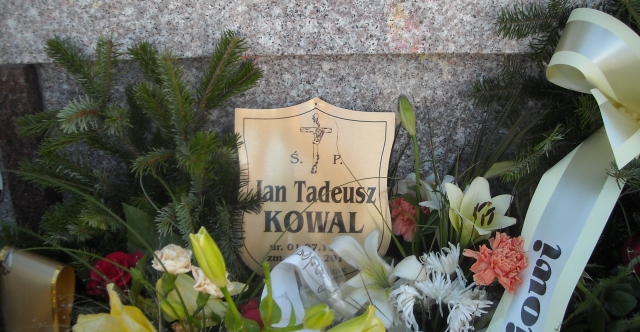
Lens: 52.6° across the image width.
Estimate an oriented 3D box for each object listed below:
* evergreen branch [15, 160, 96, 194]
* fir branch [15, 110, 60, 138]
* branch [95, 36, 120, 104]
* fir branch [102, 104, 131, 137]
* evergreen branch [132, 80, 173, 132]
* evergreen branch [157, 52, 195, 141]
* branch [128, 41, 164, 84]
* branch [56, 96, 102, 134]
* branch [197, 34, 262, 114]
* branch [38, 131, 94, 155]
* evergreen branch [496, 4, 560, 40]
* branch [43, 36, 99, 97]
[{"bbox_3d":[-0.385,0.018,0.950,0.113,0.031,0.045,17,-7,-15],"label":"evergreen branch"},{"bbox_3d":[-0.422,-0.065,0.970,0.064,0.033,0.040,-7,7,-9],"label":"fir branch"},{"bbox_3d":[-0.315,-0.142,0.960,0.040,0.102,0.038,2,9,-18],"label":"branch"},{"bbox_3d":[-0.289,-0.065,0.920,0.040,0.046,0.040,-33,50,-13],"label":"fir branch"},{"bbox_3d":[-0.241,-0.086,0.930,0.044,0.080,0.042,-34,21,-9],"label":"evergreen branch"},{"bbox_3d":[-0.206,-0.098,0.930,0.039,0.124,0.045,-11,14,-11],"label":"evergreen branch"},{"bbox_3d":[-0.259,-0.155,0.970,0.036,0.058,0.040,-25,20,-10],"label":"branch"},{"bbox_3d":[-0.338,-0.070,0.910,0.060,0.046,0.045,-12,8,-30],"label":"branch"},{"bbox_3d":[-0.134,-0.134,0.960,0.078,0.133,0.050,23,9,-10],"label":"branch"},{"bbox_3d":[-0.368,-0.034,0.940,0.075,0.023,0.040,-18,8,-24],"label":"branch"},{"bbox_3d":[0.314,-0.217,0.970,0.099,0.045,0.035,-5,12,-6],"label":"evergreen branch"},{"bbox_3d":[-0.369,-0.148,0.960,0.042,0.102,0.040,-43,9,-10],"label":"branch"}]

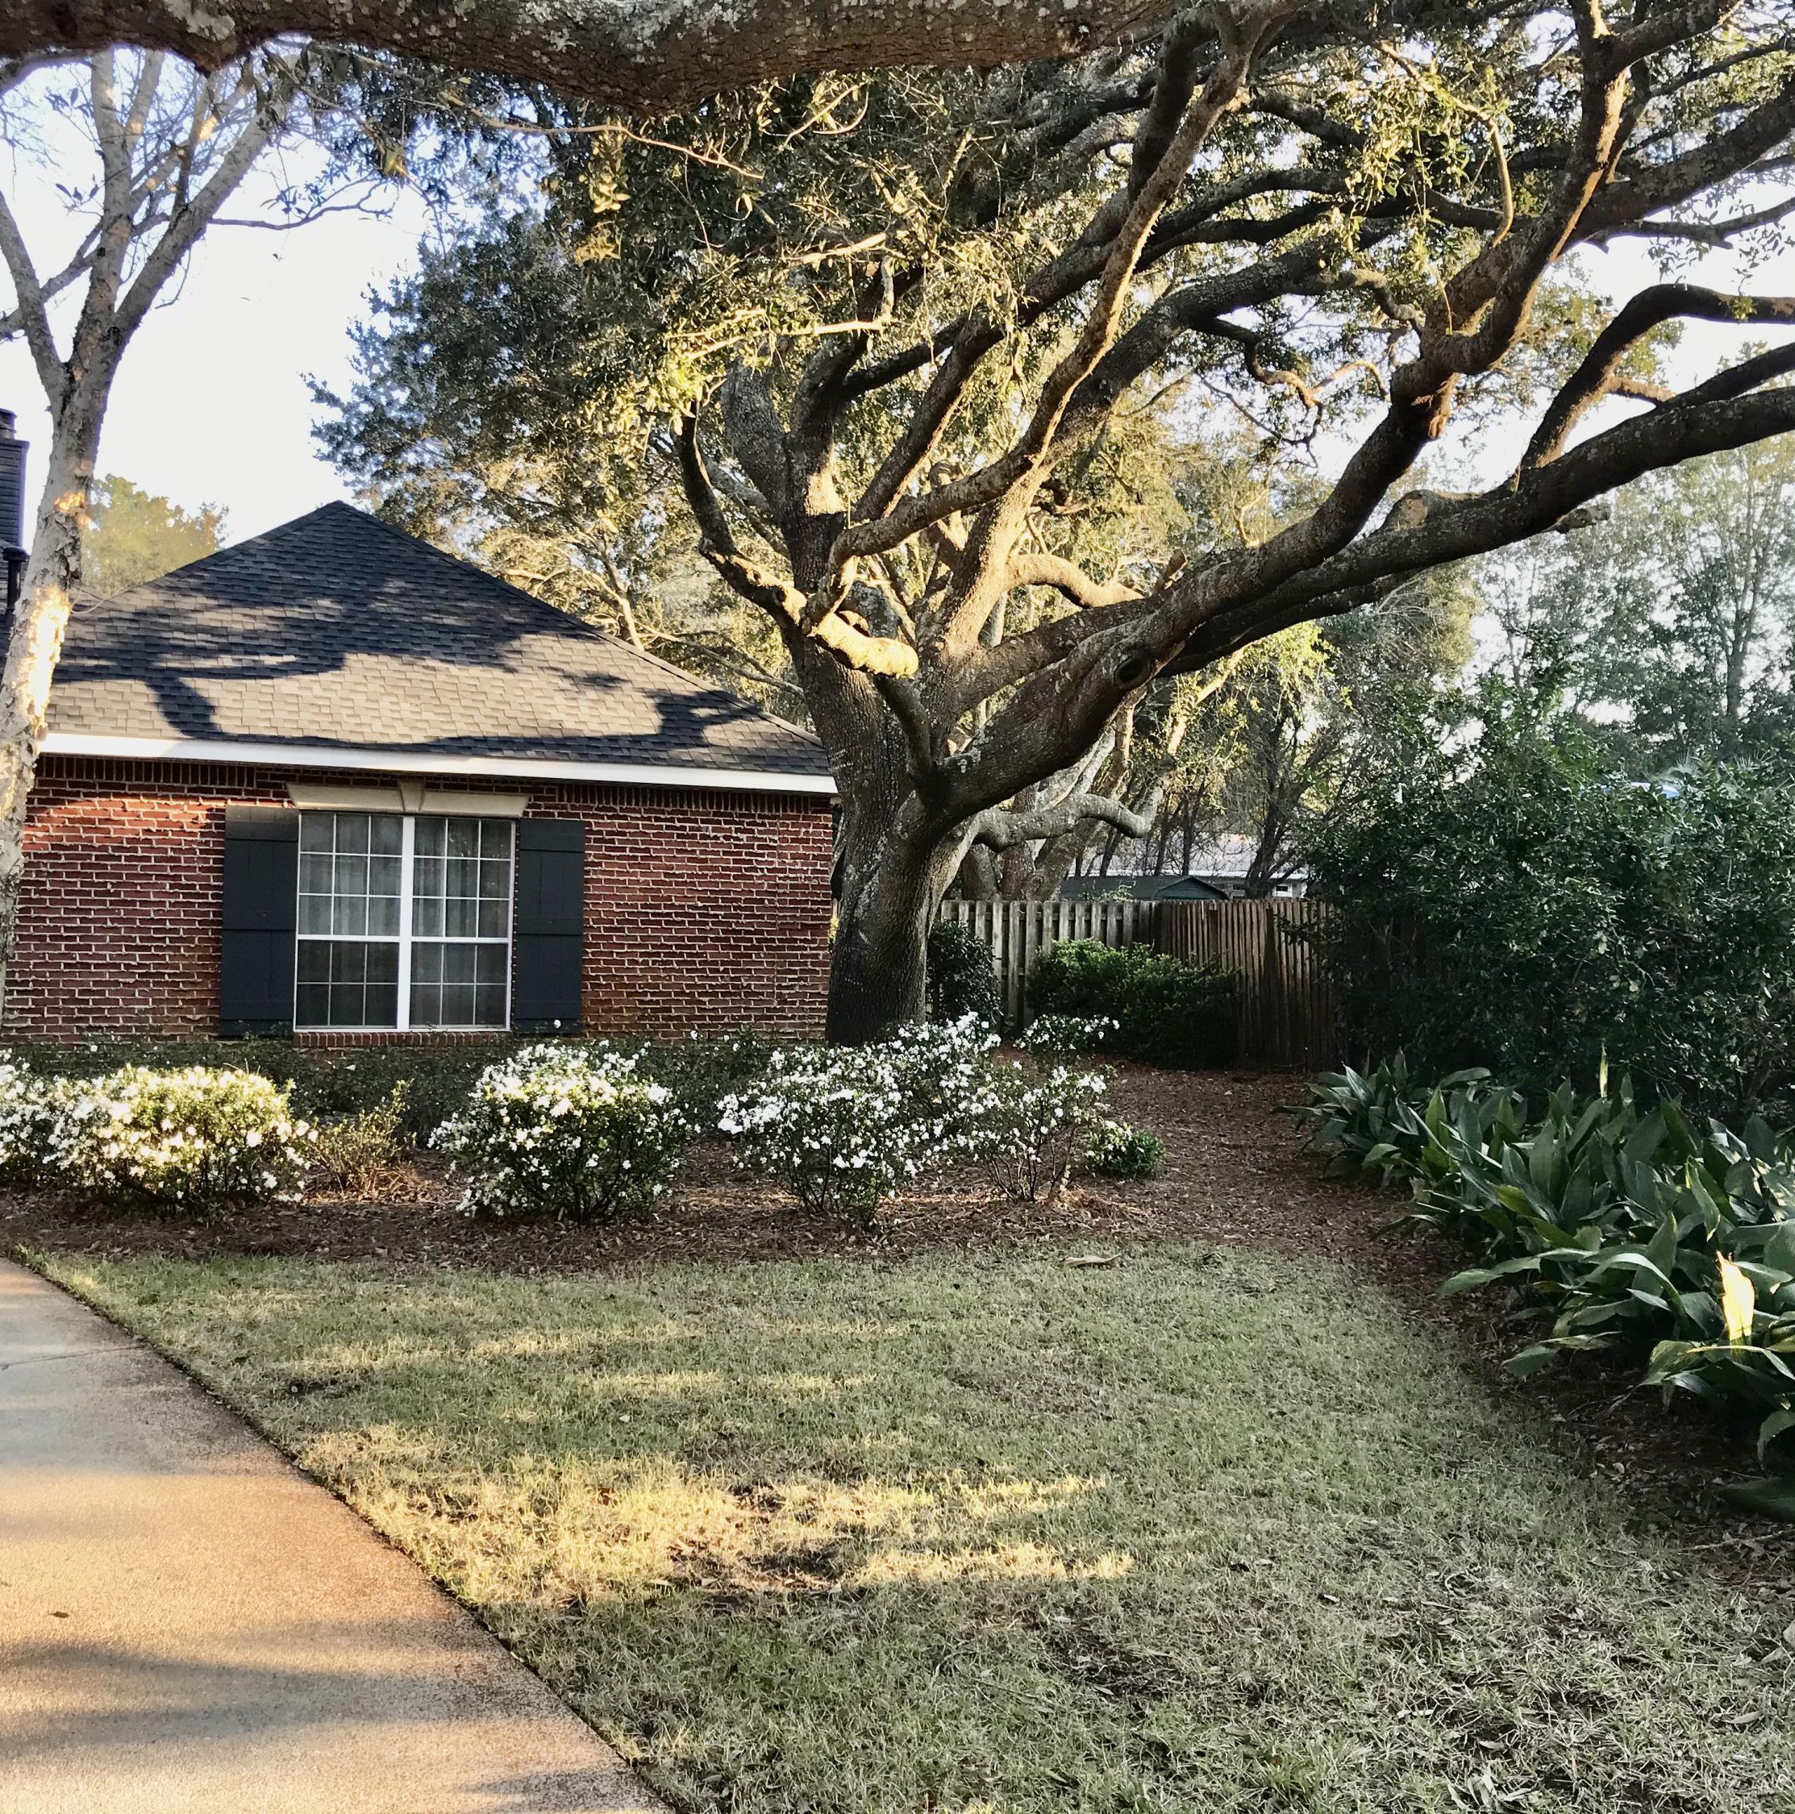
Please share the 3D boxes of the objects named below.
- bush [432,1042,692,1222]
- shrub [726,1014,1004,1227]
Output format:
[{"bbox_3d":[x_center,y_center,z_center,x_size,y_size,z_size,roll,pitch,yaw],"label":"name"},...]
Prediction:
[{"bbox_3d":[-1.817,1.222,10.600,1.400,0.980,1.300,1,-1,0],"label":"bush"},{"bbox_3d":[-0.207,1.195,11.000,1.600,1.100,1.400,1,-1,-10],"label":"shrub"}]

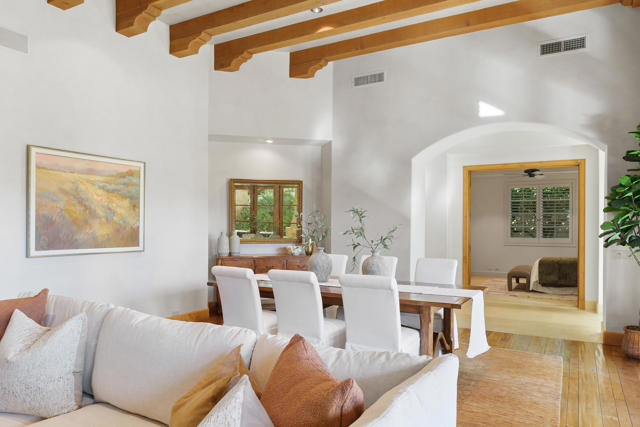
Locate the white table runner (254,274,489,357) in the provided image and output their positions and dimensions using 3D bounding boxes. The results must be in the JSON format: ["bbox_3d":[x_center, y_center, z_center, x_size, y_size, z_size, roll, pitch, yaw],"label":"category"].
[{"bbox_3d":[0.292,0.969,4.577,2.720,0.480,0.520,0,-1,29],"label":"white table runner"}]

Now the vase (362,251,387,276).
[{"bbox_3d":[0.607,0.596,4.870,0.270,0.390,0.270,0,-1,30],"label":"vase"}]

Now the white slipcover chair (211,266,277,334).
[{"bbox_3d":[-0.665,0.984,4.323,0.500,0.985,0.600,0,-1,29],"label":"white slipcover chair"}]

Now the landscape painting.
[{"bbox_3d":[-2.510,-0.099,4.895,0.045,1.099,1.363,0,-1,29],"label":"landscape painting"}]

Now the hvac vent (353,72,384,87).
[{"bbox_3d":[0.771,-2.117,7.016,0.535,0.160,0.040,0,-1,30],"label":"hvac vent"}]

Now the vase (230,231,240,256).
[{"bbox_3d":[-1.341,0.472,7.068,0.150,0.400,0.150,0,-1,0],"label":"vase"}]

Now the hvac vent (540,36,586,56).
[{"bbox_3d":[3.095,-2.134,5.669,0.535,0.160,0.040,0,-1,30],"label":"hvac vent"}]

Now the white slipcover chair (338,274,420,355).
[{"bbox_3d":[0.511,0.970,3.661,0.490,0.985,0.600,0,-1,29],"label":"white slipcover chair"}]

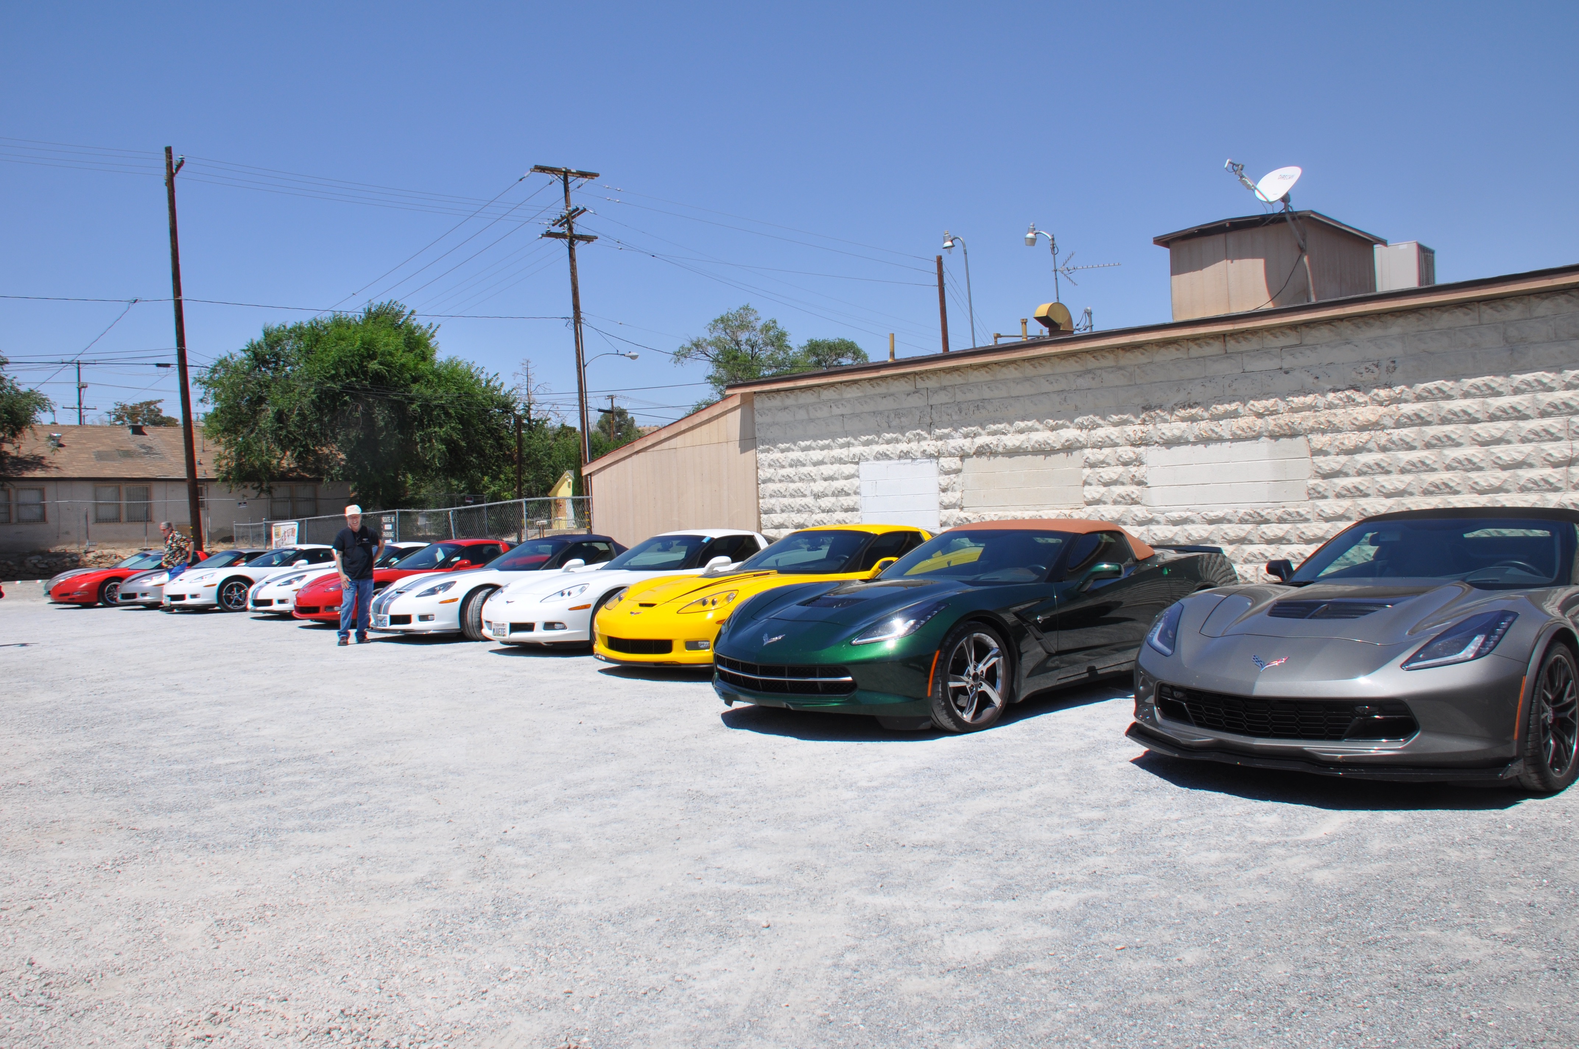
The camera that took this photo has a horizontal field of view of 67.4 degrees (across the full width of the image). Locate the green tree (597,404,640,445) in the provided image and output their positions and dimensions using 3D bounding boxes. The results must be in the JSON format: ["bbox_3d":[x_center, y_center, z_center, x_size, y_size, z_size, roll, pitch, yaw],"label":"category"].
[{"bbox_3d":[-11.736,-3.360,82.007,4.800,9.964,4.800,-2,0,-8],"label":"green tree"}]

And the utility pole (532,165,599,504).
[{"bbox_3d":[-7.661,-5.750,43.000,2.600,14.544,2.200,-4,0,-32],"label":"utility pole"}]

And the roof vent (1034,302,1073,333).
[{"bbox_3d":[3.214,-2.501,14.400,0.420,0.420,0.330,-2,0,-33],"label":"roof vent"}]

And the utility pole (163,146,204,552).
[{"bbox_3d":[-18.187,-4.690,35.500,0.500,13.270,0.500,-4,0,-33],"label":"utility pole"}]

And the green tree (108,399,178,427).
[{"bbox_3d":[-35.987,-2.199,66.007,5.500,9.583,5.000,-2,0,-29],"label":"green tree"}]

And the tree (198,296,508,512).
[{"bbox_3d":[-14.539,-3.317,40.000,9.800,7.700,8.800,-3,1,-16],"label":"tree"}]

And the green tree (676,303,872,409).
[{"bbox_3d":[-0.963,-3.539,45.007,7.800,9.592,7.000,-2,0,-1],"label":"green tree"}]

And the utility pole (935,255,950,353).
[{"bbox_3d":[5.371,-4.032,40.000,0.270,10.102,0.270,-3,0,8],"label":"utility pole"}]

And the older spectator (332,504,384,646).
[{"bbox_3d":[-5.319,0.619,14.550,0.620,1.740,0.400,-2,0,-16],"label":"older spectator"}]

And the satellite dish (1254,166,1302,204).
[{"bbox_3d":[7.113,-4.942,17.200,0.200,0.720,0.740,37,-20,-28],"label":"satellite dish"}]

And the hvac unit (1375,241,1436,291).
[{"bbox_3d":[10.212,-4.092,20.038,1.100,1.050,0.950,-2,1,44],"label":"hvac unit"}]

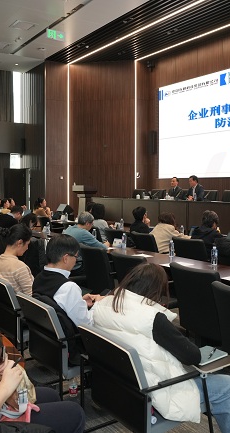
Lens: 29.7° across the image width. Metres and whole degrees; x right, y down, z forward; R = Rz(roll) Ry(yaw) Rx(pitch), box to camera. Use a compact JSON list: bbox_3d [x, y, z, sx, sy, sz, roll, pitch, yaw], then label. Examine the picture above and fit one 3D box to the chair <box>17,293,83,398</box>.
[{"bbox_3d":[-0.361,0.989,3.241,0.600,0.830,0.600,-3,5,-37],"label":"chair"}]

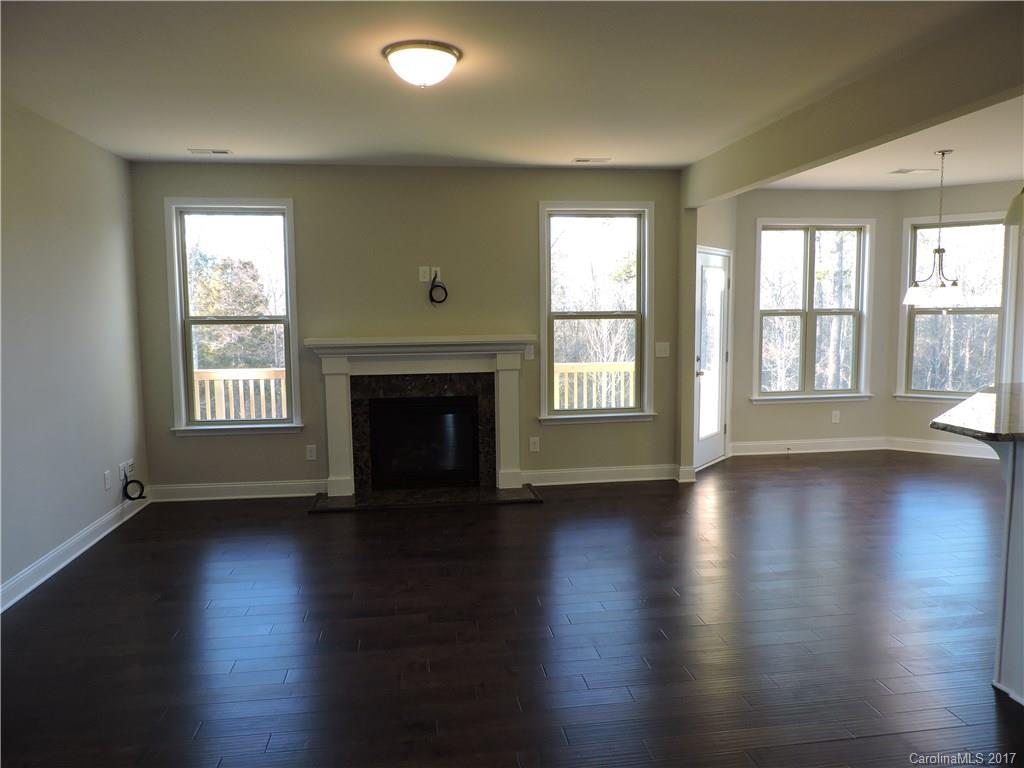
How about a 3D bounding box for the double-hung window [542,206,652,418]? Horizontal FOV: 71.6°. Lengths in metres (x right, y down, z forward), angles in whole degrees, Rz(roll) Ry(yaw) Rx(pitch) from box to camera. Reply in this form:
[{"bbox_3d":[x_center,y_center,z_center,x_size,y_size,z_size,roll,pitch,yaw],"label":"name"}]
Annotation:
[{"bbox_3d":[0.743,-0.627,6.203,1.020,1.860,0.110,-1,6,-7],"label":"double-hung window"}]

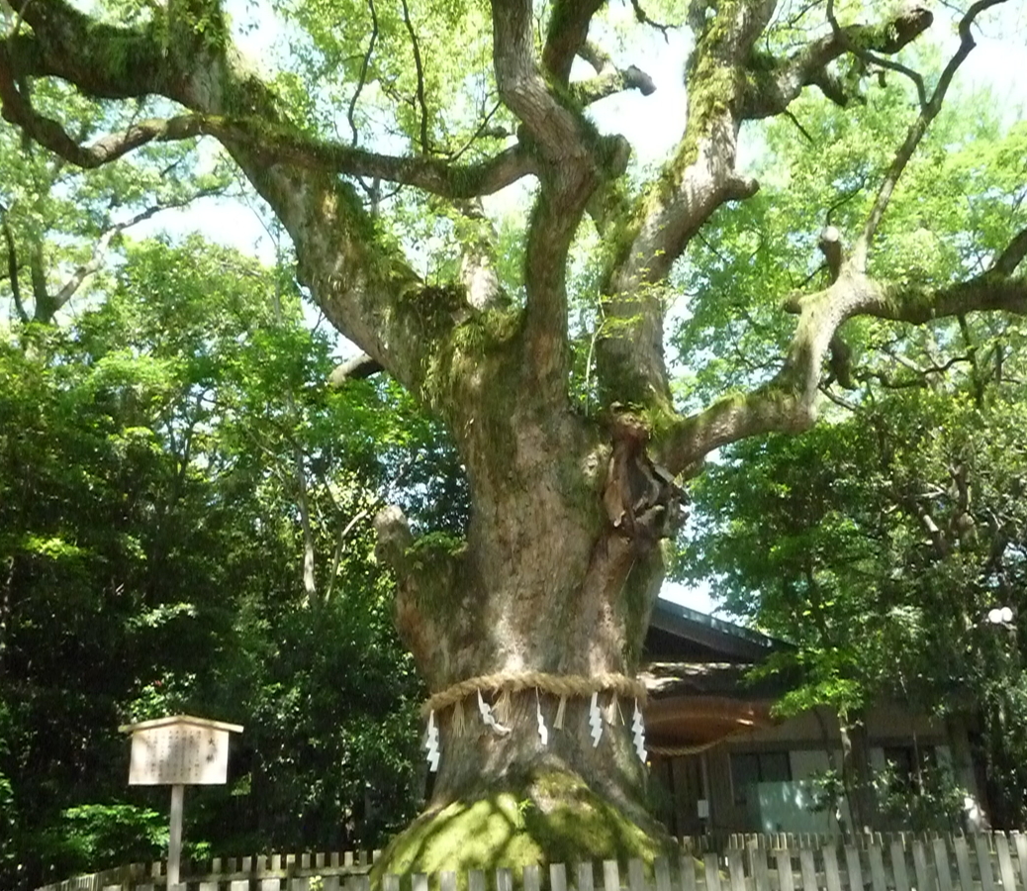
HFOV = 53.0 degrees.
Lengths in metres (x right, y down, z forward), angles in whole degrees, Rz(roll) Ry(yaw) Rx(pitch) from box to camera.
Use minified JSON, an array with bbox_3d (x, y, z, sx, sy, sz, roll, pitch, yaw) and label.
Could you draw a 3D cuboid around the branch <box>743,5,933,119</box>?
[{"bbox_3d":[4.438,-5.235,14.049,2.400,1.450,1.000,-2,-18,0],"label":"branch"}]

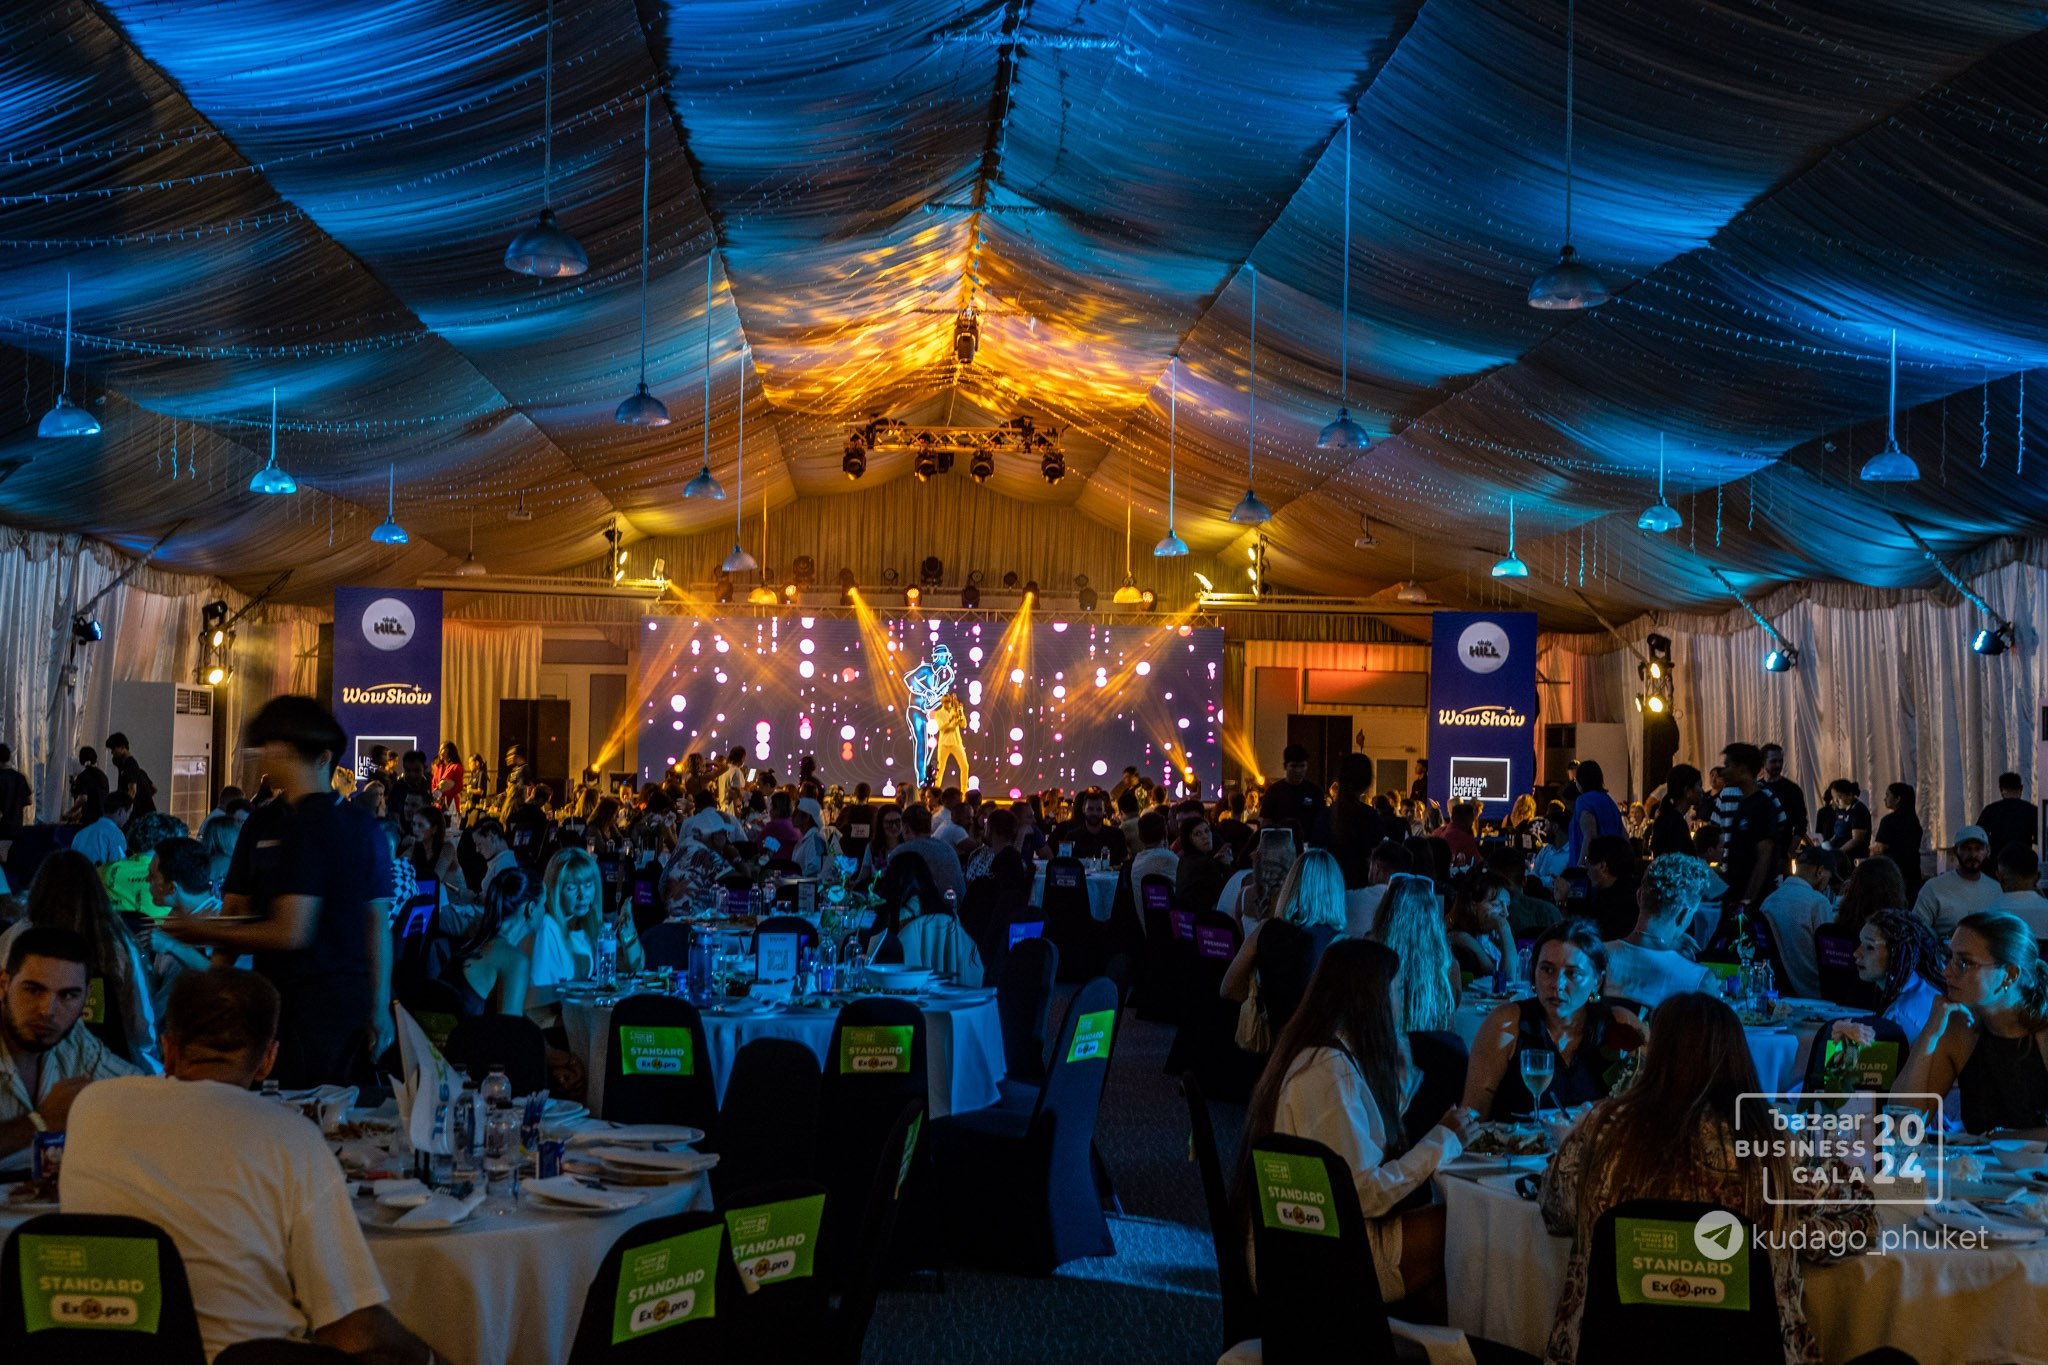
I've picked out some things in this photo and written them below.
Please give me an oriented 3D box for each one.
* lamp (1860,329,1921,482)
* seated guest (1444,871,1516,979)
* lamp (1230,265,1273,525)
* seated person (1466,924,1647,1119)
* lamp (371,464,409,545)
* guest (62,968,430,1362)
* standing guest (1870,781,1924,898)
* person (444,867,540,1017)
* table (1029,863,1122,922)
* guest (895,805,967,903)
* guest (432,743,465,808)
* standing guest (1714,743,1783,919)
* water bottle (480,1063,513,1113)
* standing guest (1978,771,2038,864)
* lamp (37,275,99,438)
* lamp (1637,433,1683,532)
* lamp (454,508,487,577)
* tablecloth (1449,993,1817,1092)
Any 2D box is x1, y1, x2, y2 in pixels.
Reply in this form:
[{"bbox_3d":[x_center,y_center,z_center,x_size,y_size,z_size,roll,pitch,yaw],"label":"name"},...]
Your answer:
[{"bbox_3d":[6.870,-2.187,17.100,0.435,1.200,0.435,1,-2,-3],"label":"lamp"},{"bbox_3d":[2.025,1.399,9.055,0.720,1.200,0.500,-1,-3,37],"label":"seated guest"},{"bbox_3d":[2.259,-2.841,21.374,0.415,2.580,0.415,1,-2,0],"label":"lamp"},{"bbox_3d":[1.285,1.203,5.220,0.480,1.230,0.620,1,-2,-10],"label":"seated person"},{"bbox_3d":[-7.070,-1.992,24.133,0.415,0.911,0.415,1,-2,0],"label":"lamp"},{"bbox_3d":[-1.312,1.094,3.559,0.600,1.270,0.800,2,-2,-18],"label":"guest"},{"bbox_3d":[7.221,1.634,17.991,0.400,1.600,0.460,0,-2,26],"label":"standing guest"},{"bbox_3d":[-1.764,1.246,7.650,0.750,1.200,0.480,2,-2,-23],"label":"person"},{"bbox_3d":[0.361,1.767,15.870,1.500,0.760,1.500,1,-2,0],"label":"table"},{"bbox_3d":[-0.612,1.441,13.571,0.520,1.360,0.700,2,-2,-14],"label":"guest"},{"bbox_3d":[-7.451,1.576,28.000,0.440,1.570,0.340,0,-2,23],"label":"guest"},{"bbox_3d":[4.153,1.225,12.400,0.320,1.730,0.460,2,-2,-30],"label":"standing guest"},{"bbox_3d":[-1.079,0.887,4.417,0.065,0.213,0.065,1,-2,0],"label":"water bottle"},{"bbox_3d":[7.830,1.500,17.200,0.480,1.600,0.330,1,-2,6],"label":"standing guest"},{"bbox_3d":[-7.157,-2.450,16.200,0.435,1.220,0.435,1,-2,-3],"label":"lamp"},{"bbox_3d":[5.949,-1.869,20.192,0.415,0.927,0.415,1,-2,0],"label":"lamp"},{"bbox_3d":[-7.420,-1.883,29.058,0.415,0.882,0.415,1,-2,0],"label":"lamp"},{"bbox_3d":[2.228,1.536,7.650,1.560,0.750,1.560,1,-2,0],"label":"tablecloth"}]

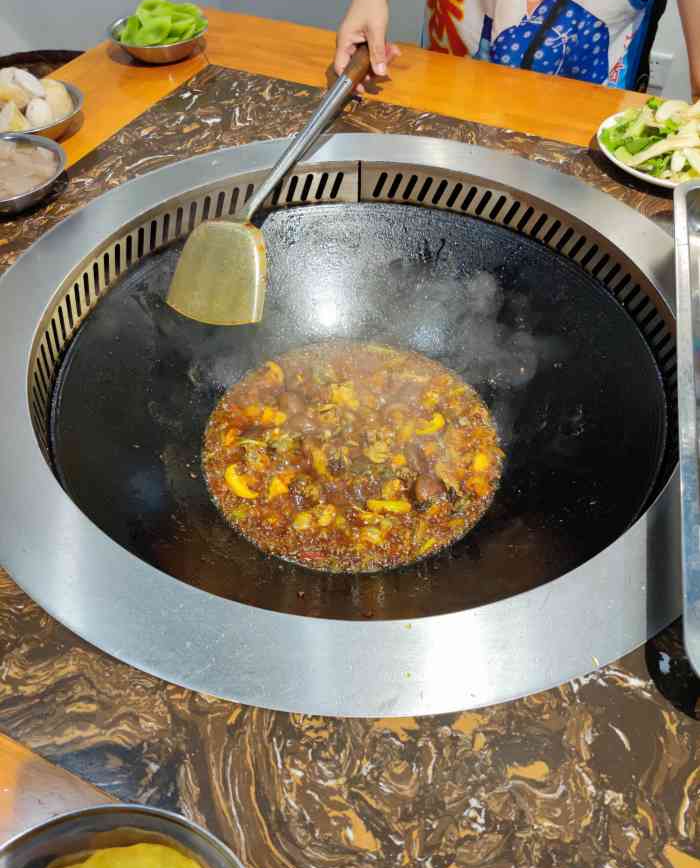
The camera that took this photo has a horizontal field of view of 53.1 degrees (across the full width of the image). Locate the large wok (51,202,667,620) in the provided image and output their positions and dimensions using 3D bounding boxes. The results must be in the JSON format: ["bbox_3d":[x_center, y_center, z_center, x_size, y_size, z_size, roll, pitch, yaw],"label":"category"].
[{"bbox_3d":[0.009,-0.019,0.787,0.615,0.170,0.615,1,50,0],"label":"large wok"}]

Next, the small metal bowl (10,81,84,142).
[{"bbox_3d":[-0.418,-0.405,0.897,0.153,0.045,0.153,0,50,0],"label":"small metal bowl"}]

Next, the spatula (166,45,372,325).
[{"bbox_3d":[-0.061,-0.348,0.875,0.115,0.060,0.530,15,63,19],"label":"spatula"}]

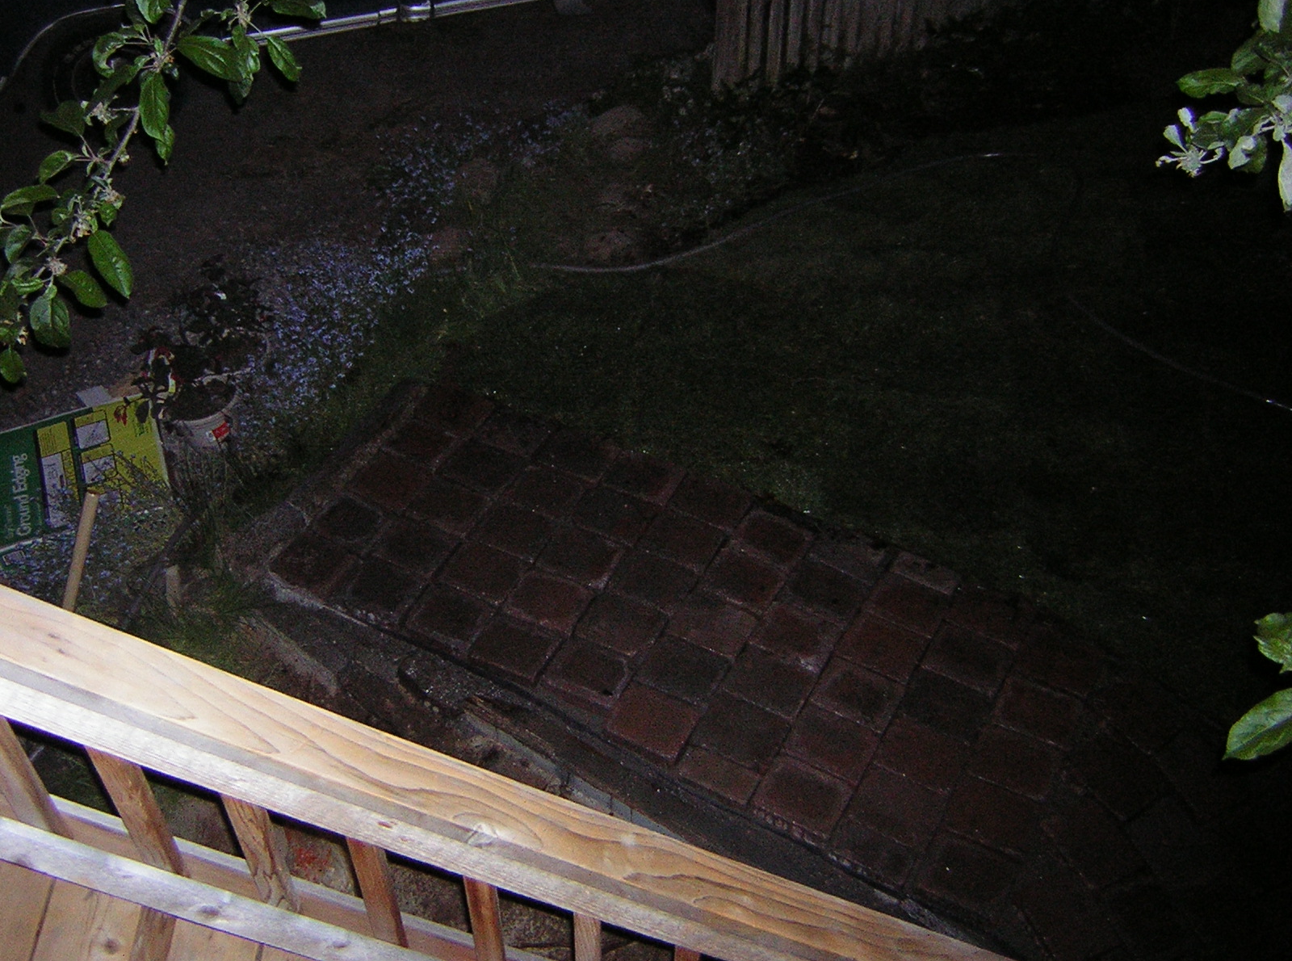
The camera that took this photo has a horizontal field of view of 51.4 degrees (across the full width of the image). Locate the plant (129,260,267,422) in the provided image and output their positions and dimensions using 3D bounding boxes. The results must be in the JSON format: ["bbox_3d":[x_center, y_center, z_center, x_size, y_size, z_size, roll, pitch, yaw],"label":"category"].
[{"bbox_3d":[-1.596,-0.503,4.800,0.460,0.440,0.400,-14,45,-17],"label":"plant"}]

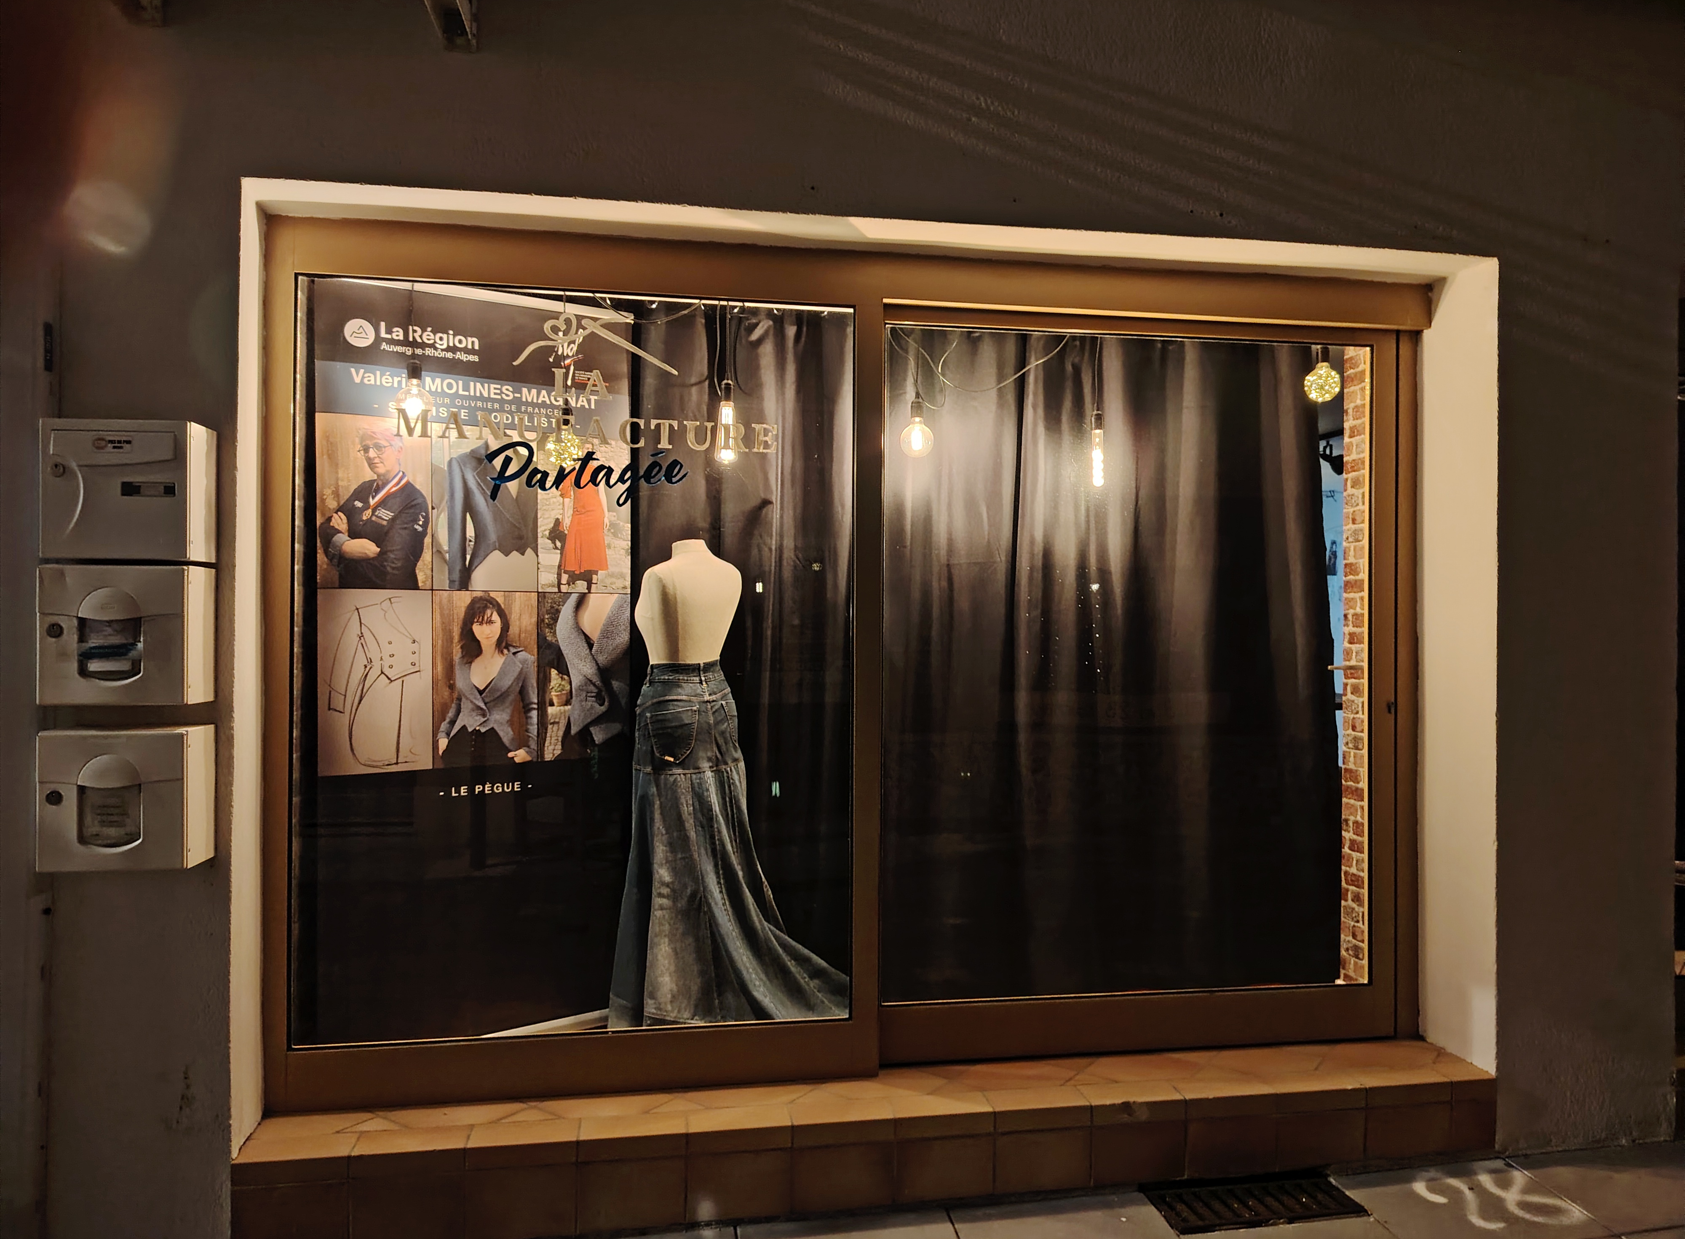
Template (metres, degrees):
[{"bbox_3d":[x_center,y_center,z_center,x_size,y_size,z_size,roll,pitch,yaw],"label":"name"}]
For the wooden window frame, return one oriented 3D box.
[{"bbox_3d":[0.141,0.125,3.108,3.087,2.147,0.140,0,0,-10],"label":"wooden window frame"}]

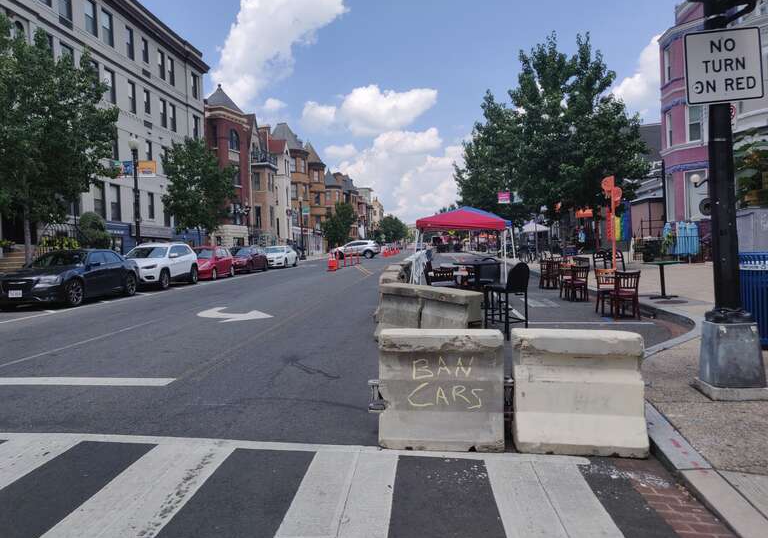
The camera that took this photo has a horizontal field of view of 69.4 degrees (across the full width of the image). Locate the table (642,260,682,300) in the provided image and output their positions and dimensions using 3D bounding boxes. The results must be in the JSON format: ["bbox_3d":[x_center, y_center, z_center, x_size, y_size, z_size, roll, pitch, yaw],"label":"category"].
[{"bbox_3d":[6.136,0.253,12.200,0.660,0.760,0.660,-2,2,-3],"label":"table"}]

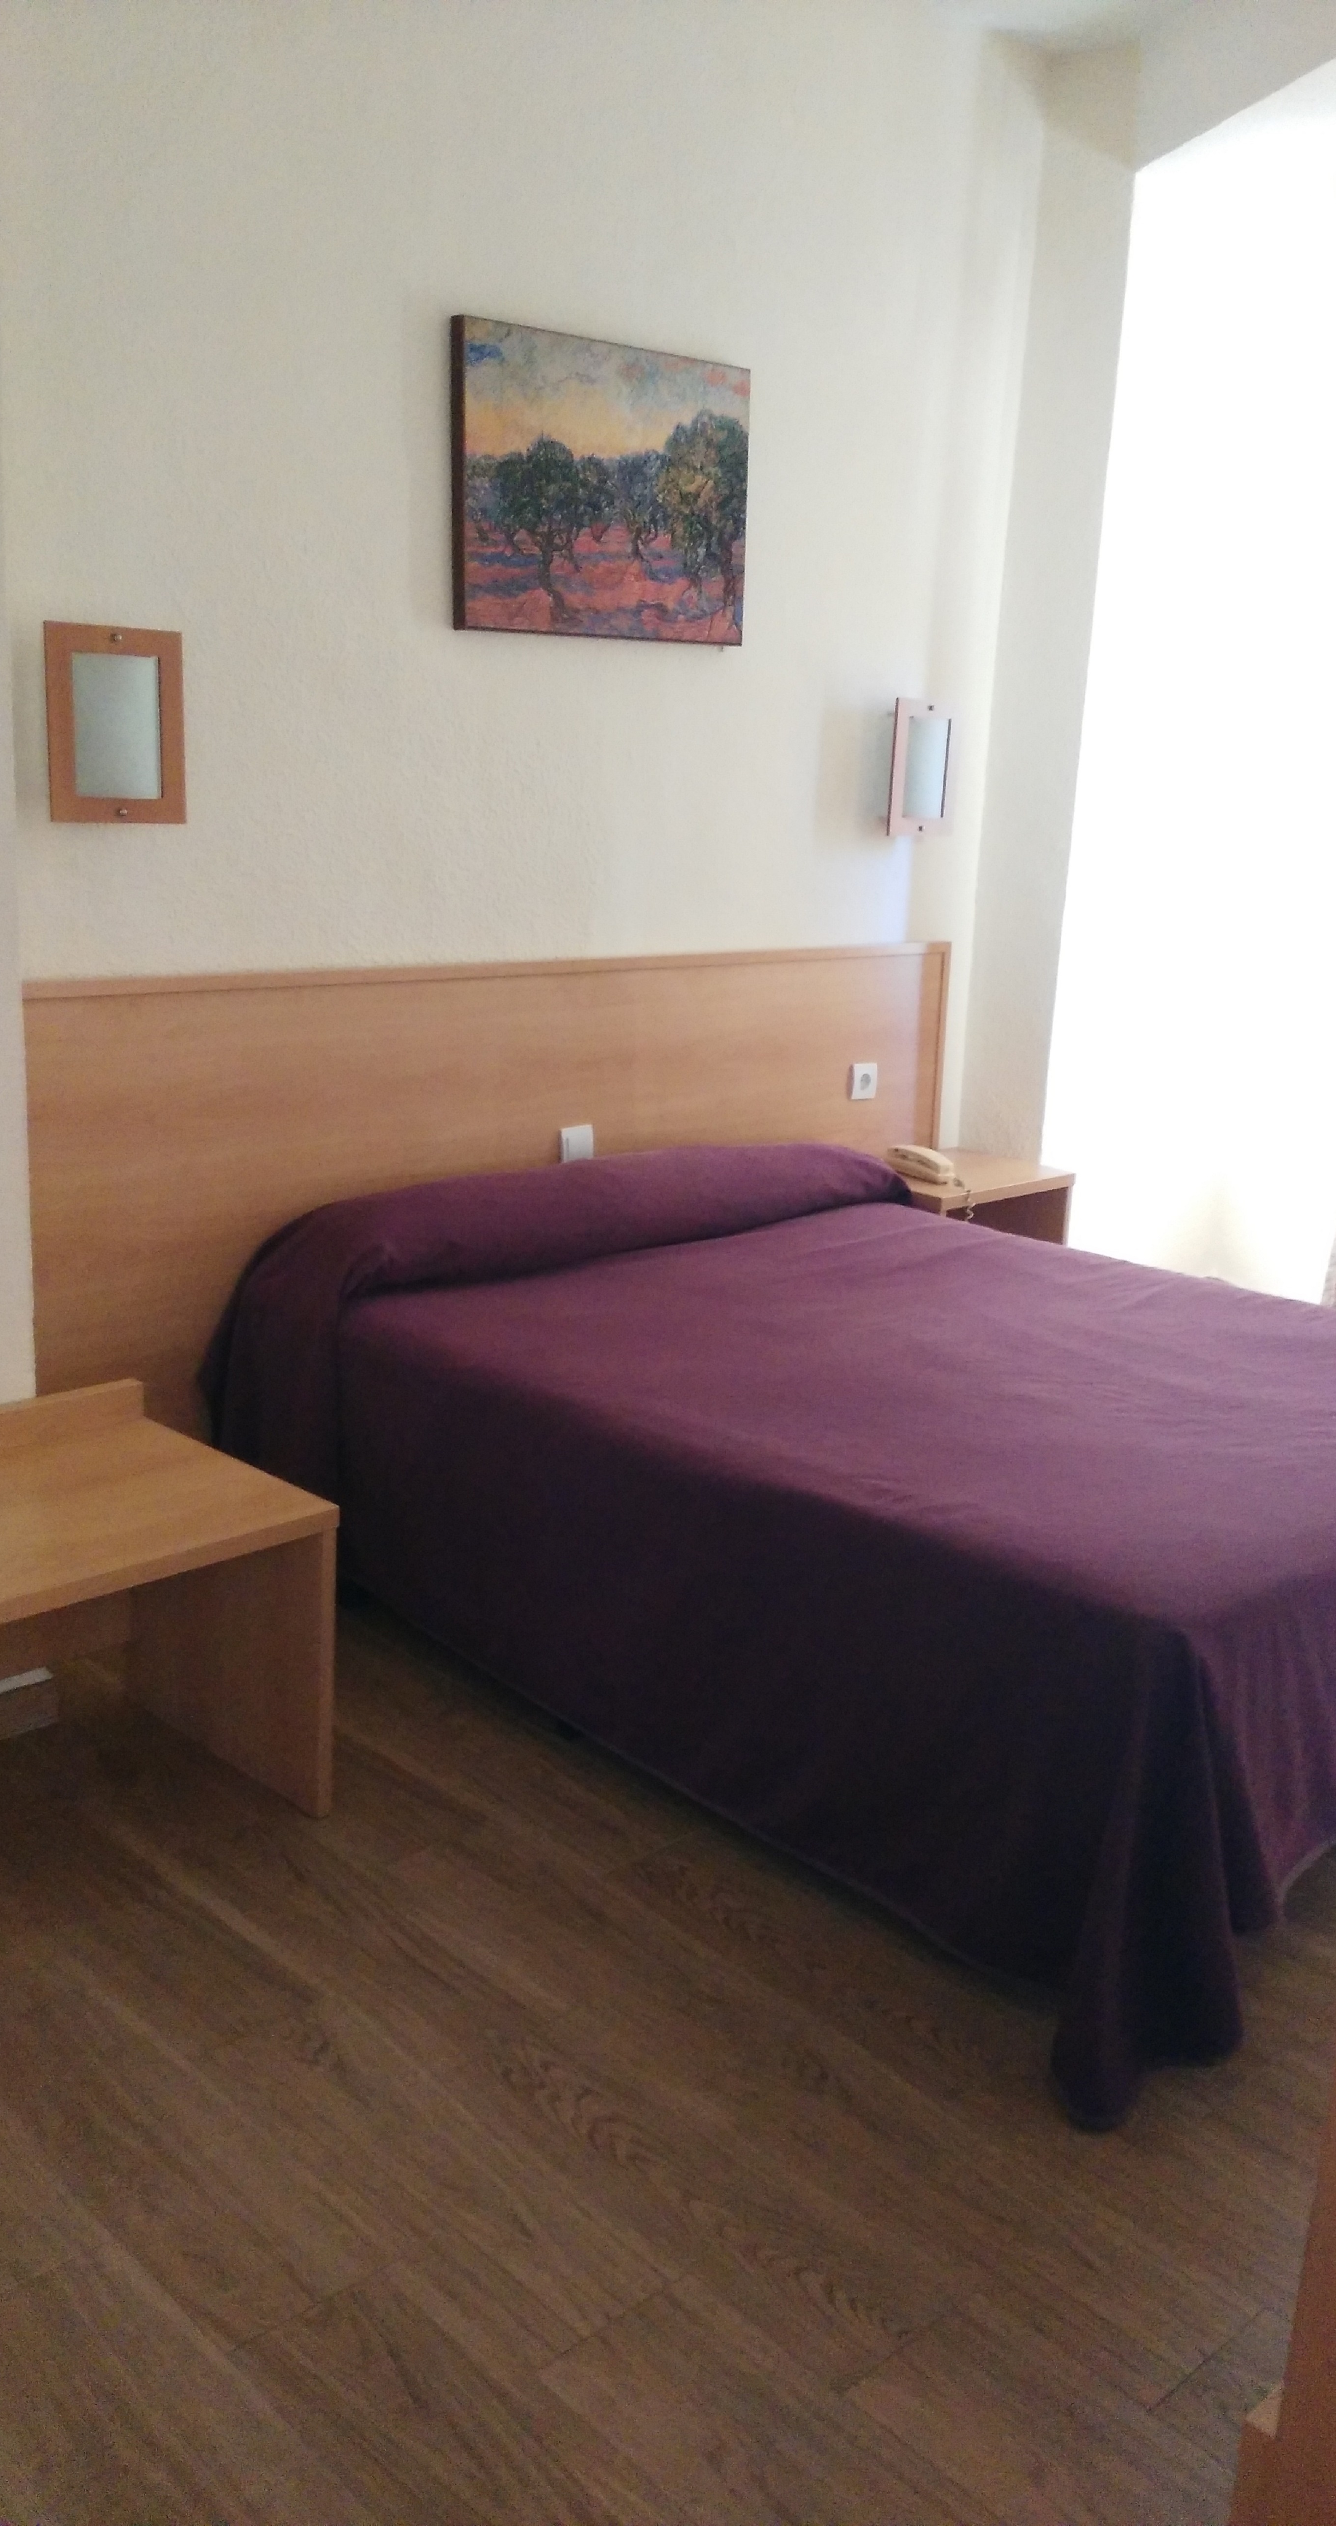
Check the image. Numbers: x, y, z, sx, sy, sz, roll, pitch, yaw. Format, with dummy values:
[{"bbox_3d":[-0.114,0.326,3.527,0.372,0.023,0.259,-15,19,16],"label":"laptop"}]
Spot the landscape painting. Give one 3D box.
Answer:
[{"bbox_3d":[-0.108,-1.425,3.480,0.034,0.504,0.722,15,22,42],"label":"landscape painting"}]

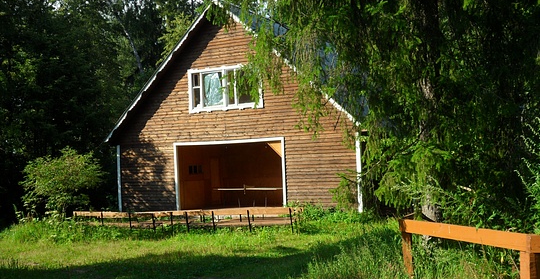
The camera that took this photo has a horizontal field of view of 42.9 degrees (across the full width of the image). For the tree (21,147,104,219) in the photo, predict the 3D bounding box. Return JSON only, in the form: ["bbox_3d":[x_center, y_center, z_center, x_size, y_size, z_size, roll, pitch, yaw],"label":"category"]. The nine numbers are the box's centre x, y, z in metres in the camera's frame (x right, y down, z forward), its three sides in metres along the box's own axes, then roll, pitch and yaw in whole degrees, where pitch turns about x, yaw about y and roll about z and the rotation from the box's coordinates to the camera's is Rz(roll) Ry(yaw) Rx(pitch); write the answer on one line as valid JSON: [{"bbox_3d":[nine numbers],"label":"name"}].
[{"bbox_3d":[-6.197,1.314,20.500,2.450,2.150,2.200,-2,0,0],"label":"tree"}]

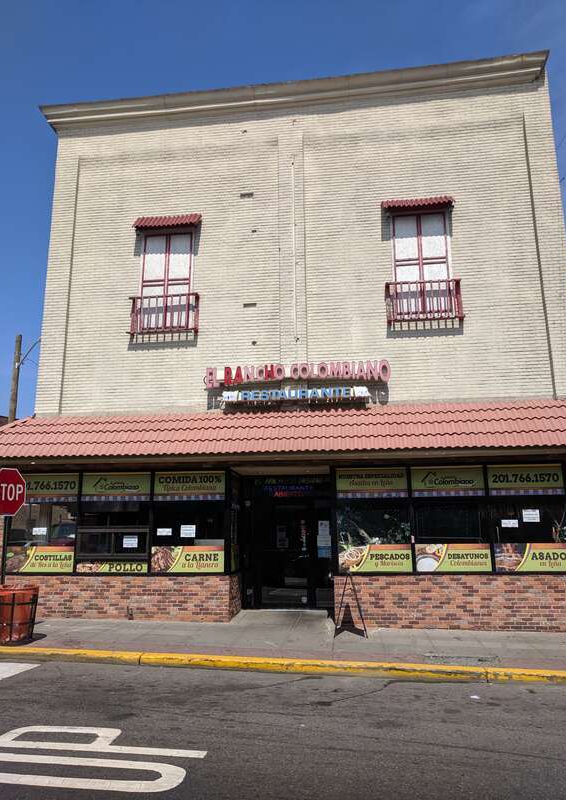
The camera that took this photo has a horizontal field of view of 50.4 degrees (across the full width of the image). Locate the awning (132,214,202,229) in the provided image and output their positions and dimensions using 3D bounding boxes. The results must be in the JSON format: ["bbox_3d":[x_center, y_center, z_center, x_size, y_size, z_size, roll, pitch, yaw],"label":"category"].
[{"bbox_3d":[-2.569,-4.010,13.427,1.520,0.337,0.238,-2,-13,8],"label":"awning"}]

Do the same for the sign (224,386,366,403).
[{"bbox_3d":[0.249,-0.085,12.129,2.971,0.221,0.178,-2,-13,8],"label":"sign"}]

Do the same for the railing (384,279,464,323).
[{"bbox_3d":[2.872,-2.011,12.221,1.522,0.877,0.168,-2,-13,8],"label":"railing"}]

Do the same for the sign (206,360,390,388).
[{"bbox_3d":[0.283,-0.497,12.240,3.795,0.456,0.158,-2,-13,8],"label":"sign"}]

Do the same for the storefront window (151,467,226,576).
[{"bbox_3d":[-1.825,2.351,11.651,1.450,1.975,0.079,-2,-13,8],"label":"storefront window"}]

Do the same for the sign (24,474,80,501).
[{"bbox_3d":[-4.810,1.786,12.215,1.426,0.569,0.030,-2,-13,8],"label":"sign"}]

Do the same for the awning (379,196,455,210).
[{"bbox_3d":[2.840,-4.187,12.691,1.500,0.297,0.238,-2,-13,8],"label":"awning"}]

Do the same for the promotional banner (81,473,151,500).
[{"bbox_3d":[-3.330,1.732,12.015,1.445,0.549,0.030,-2,-13,8],"label":"promotional banner"}]

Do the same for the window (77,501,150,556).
[{"bbox_3d":[-3.356,2.523,11.831,1.485,1.084,0.079,-2,-13,8],"label":"window"}]

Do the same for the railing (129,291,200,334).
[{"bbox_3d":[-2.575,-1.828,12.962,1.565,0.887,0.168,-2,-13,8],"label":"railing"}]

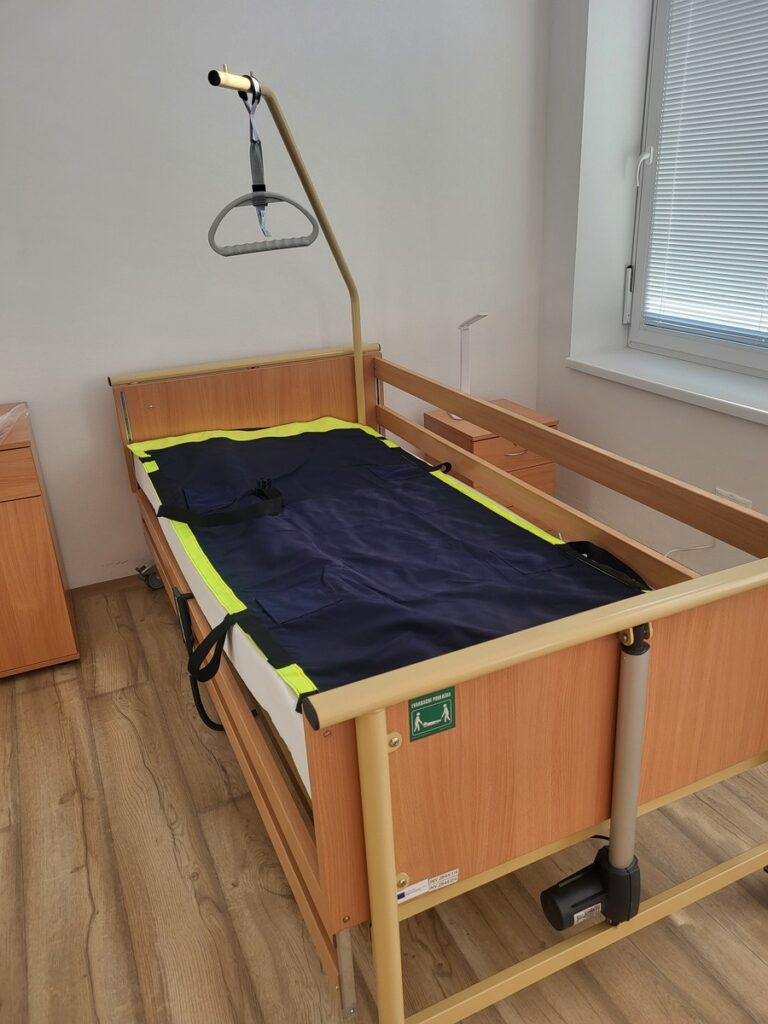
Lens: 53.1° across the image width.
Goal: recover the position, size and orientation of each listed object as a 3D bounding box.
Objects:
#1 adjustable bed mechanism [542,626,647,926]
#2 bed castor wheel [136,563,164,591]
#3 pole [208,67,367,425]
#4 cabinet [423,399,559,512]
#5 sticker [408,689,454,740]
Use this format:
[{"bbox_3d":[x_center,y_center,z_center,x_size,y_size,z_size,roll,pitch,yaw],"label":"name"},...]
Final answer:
[{"bbox_3d":[0.341,0.453,1.218,0.210,0.618,0.092,-12,25,-21],"label":"adjustable bed mechanism"},{"bbox_3d":[-0.875,0.245,2.921,0.060,0.115,0.115,16,29,39],"label":"bed castor wheel"},{"bbox_3d":[-0.237,-0.601,2.458,0.230,1.350,0.896,4,24,17],"label":"pole"},{"bbox_3d":[0.453,-0.175,3.287,0.405,0.473,0.425,-12,24,-21],"label":"cabinet"},{"bbox_3d":[0.063,0.256,0.978,0.065,0.068,0.002,-12,24,-21],"label":"sticker"}]

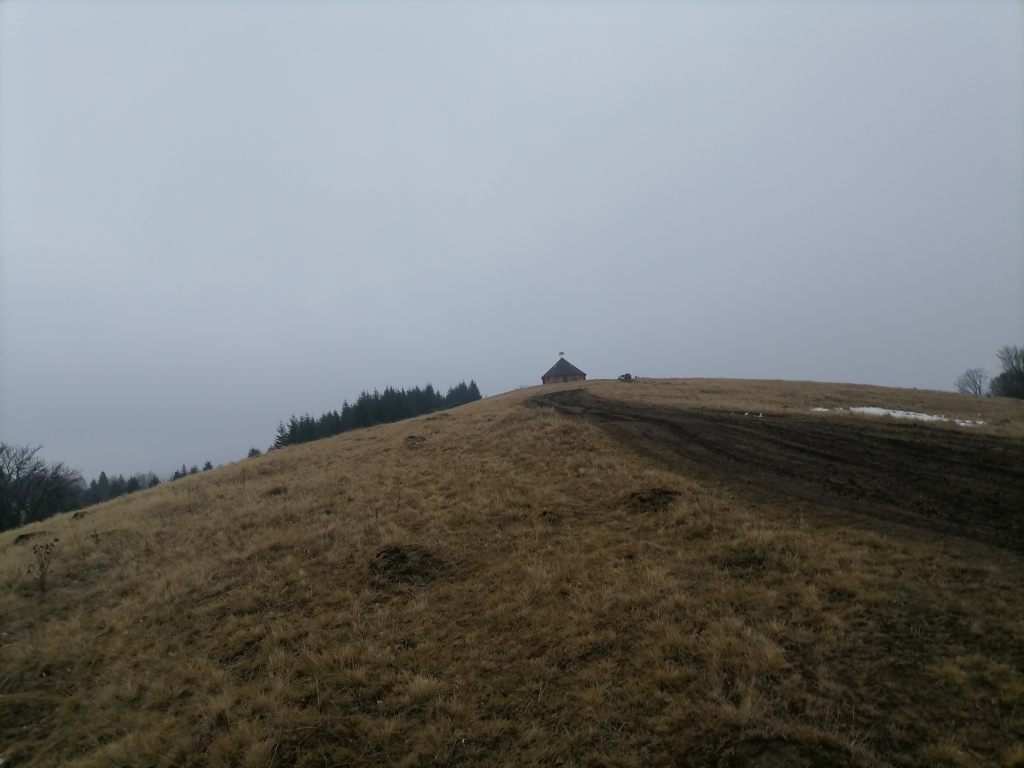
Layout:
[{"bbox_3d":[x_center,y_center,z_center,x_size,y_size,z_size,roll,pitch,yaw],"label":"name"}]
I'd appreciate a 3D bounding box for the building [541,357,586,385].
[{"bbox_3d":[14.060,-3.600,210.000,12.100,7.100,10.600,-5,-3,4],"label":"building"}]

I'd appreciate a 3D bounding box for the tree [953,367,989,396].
[{"bbox_3d":[101.570,-0.330,170.000,6.800,7.200,6.600,-7,-3,31],"label":"tree"}]

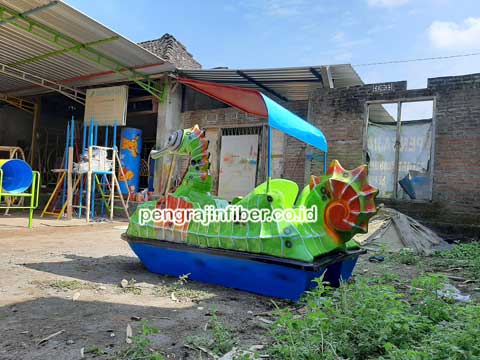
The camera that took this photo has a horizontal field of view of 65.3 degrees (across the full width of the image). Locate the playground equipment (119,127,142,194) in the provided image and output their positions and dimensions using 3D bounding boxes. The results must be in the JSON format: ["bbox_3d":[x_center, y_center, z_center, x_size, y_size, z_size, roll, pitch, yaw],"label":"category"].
[{"bbox_3d":[-3.555,-0.616,12.200,0.660,2.160,0.640,2,-1,4],"label":"playground equipment"}]

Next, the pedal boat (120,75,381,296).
[{"bbox_3d":[0.039,0.027,4.157,2.850,2.050,1.306,1,-2,36],"label":"pedal boat"}]

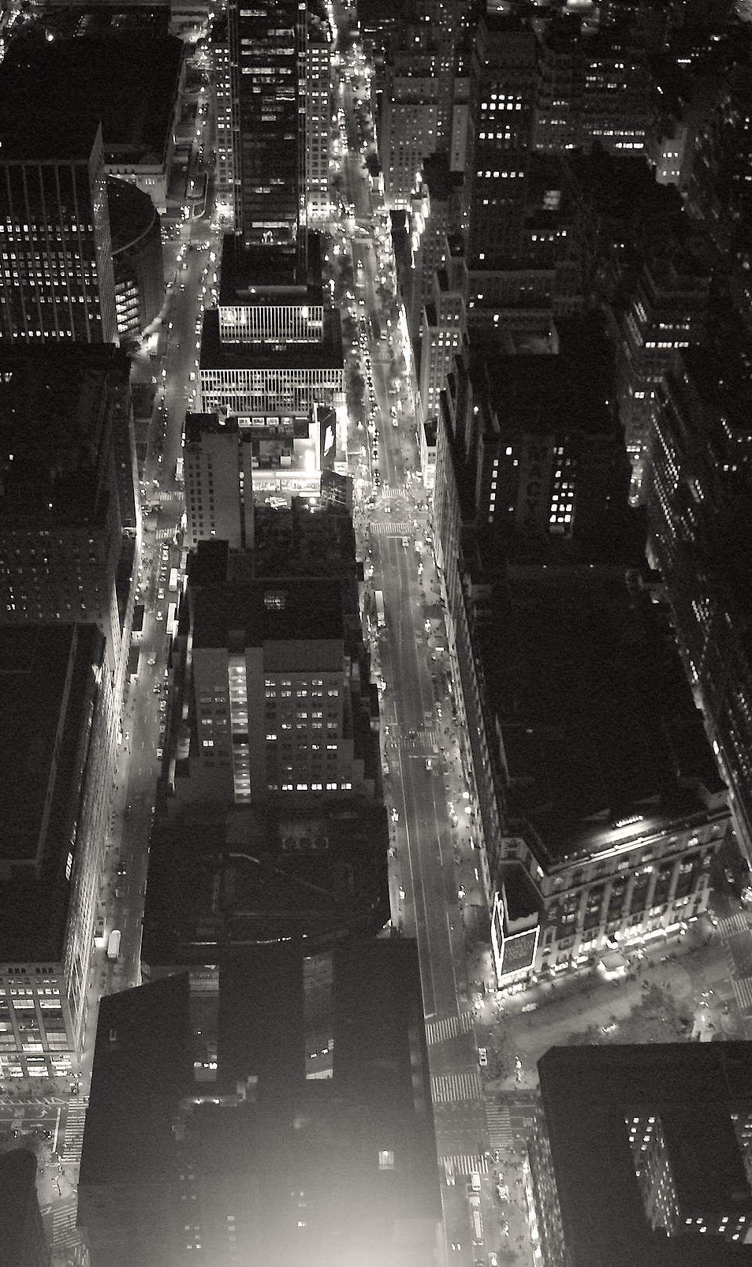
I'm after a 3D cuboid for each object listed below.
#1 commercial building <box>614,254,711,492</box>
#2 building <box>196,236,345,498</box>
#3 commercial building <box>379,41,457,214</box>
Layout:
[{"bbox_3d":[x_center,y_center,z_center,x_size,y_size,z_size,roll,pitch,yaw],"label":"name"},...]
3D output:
[{"bbox_3d":[113.014,-105.032,571.471,25.500,89.000,33.000,0,40,-4],"label":"commercial building"},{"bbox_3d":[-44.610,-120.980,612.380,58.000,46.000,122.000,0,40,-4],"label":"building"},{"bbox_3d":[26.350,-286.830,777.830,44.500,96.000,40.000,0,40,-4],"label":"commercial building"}]

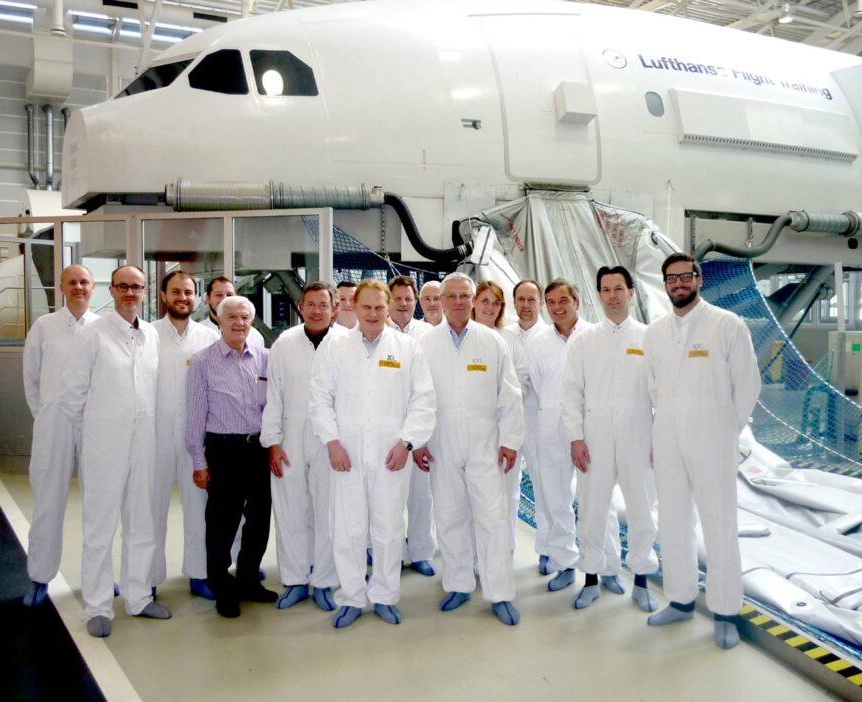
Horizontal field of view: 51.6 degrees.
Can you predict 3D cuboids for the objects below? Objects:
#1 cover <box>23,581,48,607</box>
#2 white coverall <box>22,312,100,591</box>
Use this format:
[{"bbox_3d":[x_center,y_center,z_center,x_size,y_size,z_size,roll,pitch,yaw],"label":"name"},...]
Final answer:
[{"bbox_3d":[-2.160,1.310,4.904,0.110,0.105,0.280,0,3,-6],"label":"cover"},{"bbox_3d":[-2.039,0.529,5.020,0.530,1.540,0.360,-1,1,-25],"label":"white coverall"}]

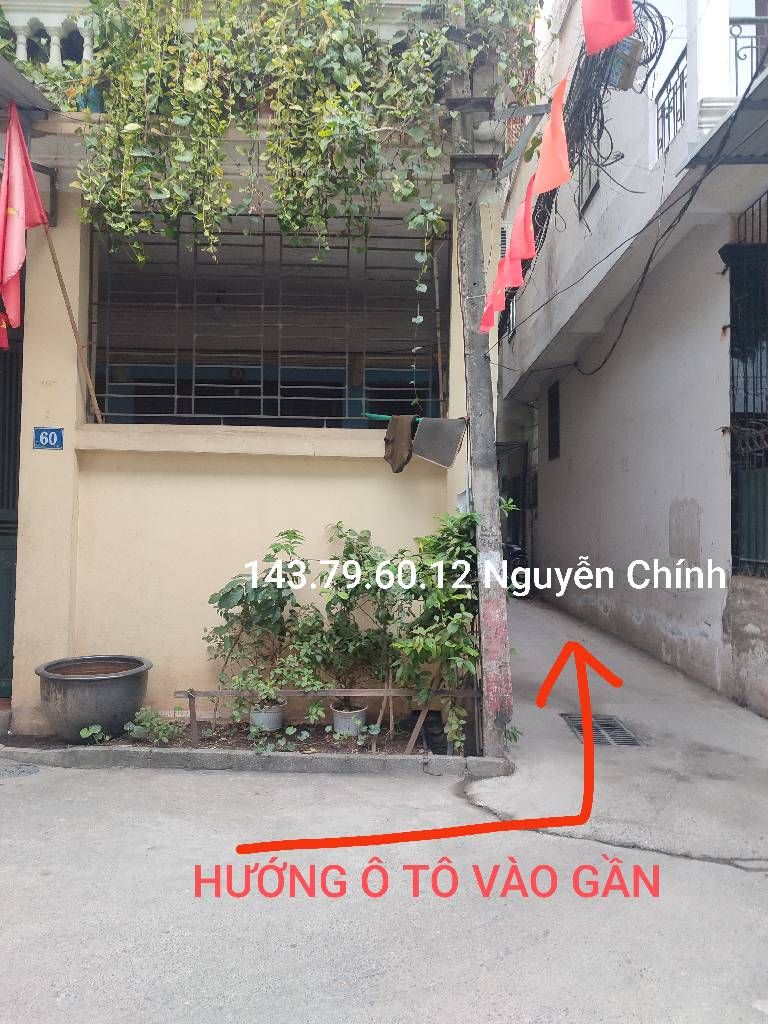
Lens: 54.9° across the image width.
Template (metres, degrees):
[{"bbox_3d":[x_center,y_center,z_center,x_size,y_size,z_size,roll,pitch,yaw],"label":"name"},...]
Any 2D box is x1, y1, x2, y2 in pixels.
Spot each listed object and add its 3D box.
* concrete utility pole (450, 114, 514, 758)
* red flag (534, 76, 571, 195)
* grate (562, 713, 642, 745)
[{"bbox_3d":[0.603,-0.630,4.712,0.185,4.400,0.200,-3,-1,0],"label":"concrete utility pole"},{"bbox_3d":[0.487,-1.083,2.130,0.070,0.280,0.200,1,-2,-17],"label":"red flag"},{"bbox_3d":[1.587,1.613,5.420,0.410,0.040,0.760,1,-1,3],"label":"grate"}]

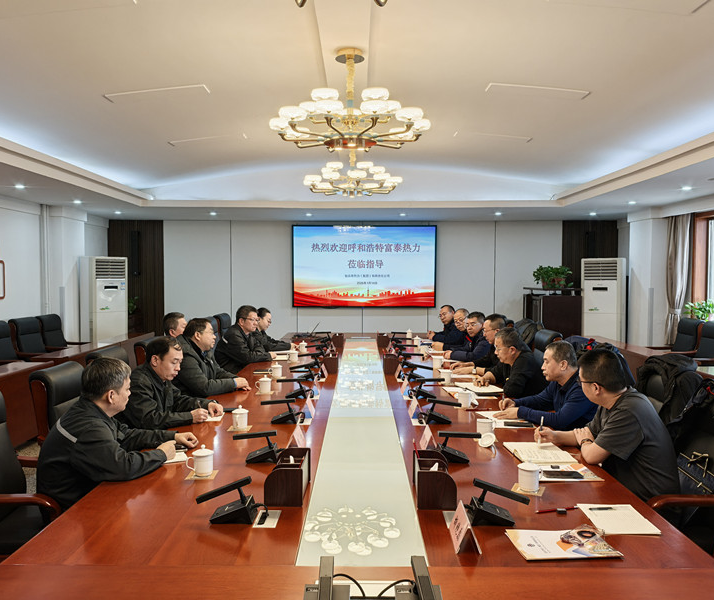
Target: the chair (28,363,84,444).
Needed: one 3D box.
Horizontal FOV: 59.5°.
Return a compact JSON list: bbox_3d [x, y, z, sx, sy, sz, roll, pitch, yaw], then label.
[{"bbox_3d":[-1.452,0.915,3.605,0.640,1.080,0.600,0,3,0],"label":"chair"}]

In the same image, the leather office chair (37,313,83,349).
[{"bbox_3d":[-3.744,0.734,8.149,0.680,1.060,0.620,0,2,0],"label":"leather office chair"}]

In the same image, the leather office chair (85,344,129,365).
[{"bbox_3d":[-1.386,0.909,4.218,0.680,1.100,0.620,0,2,0],"label":"leather office chair"}]

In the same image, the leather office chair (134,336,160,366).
[{"bbox_3d":[-1.454,0.855,5.264,0.680,1.060,0.620,0,2,0],"label":"leather office chair"}]

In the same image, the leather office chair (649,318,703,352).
[{"bbox_3d":[3.558,0.768,7.181,0.620,1.080,0.580,0,3,0],"label":"leather office chair"}]

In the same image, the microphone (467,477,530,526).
[{"bbox_3d":[0.507,0.708,2.228,0.222,0.145,0.120,0,2,0],"label":"microphone"}]

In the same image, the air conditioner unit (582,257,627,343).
[{"bbox_3d":[3.615,0.317,9.158,0.550,1.835,0.375,2,3,33],"label":"air conditioner unit"}]

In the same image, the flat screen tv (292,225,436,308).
[{"bbox_3d":[0.129,-0.543,10.186,2.340,1.360,0.080,0,2,0],"label":"flat screen tv"}]

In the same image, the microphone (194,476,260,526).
[{"bbox_3d":[-0.469,0.707,2.233,0.218,0.147,0.120,0,2,0],"label":"microphone"}]

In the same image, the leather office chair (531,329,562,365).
[{"bbox_3d":[1.478,0.831,5.663,0.630,1.080,0.600,0,3,0],"label":"leather office chair"}]

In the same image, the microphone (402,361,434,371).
[{"bbox_3d":[0.524,0.546,5.124,0.215,0.030,0.030,15,2,0],"label":"microphone"}]

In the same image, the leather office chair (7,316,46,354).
[{"bbox_3d":[-3.609,0.781,7.348,0.680,1.100,0.620,0,2,0],"label":"leather office chair"}]

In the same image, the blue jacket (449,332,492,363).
[{"bbox_3d":[1.188,0.582,6.282,0.560,0.580,0.520,0,3,-12],"label":"blue jacket"}]

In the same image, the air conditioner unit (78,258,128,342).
[{"bbox_3d":[-3.445,0.319,8.580,0.355,1.815,0.500,2,3,38],"label":"air conditioner unit"}]

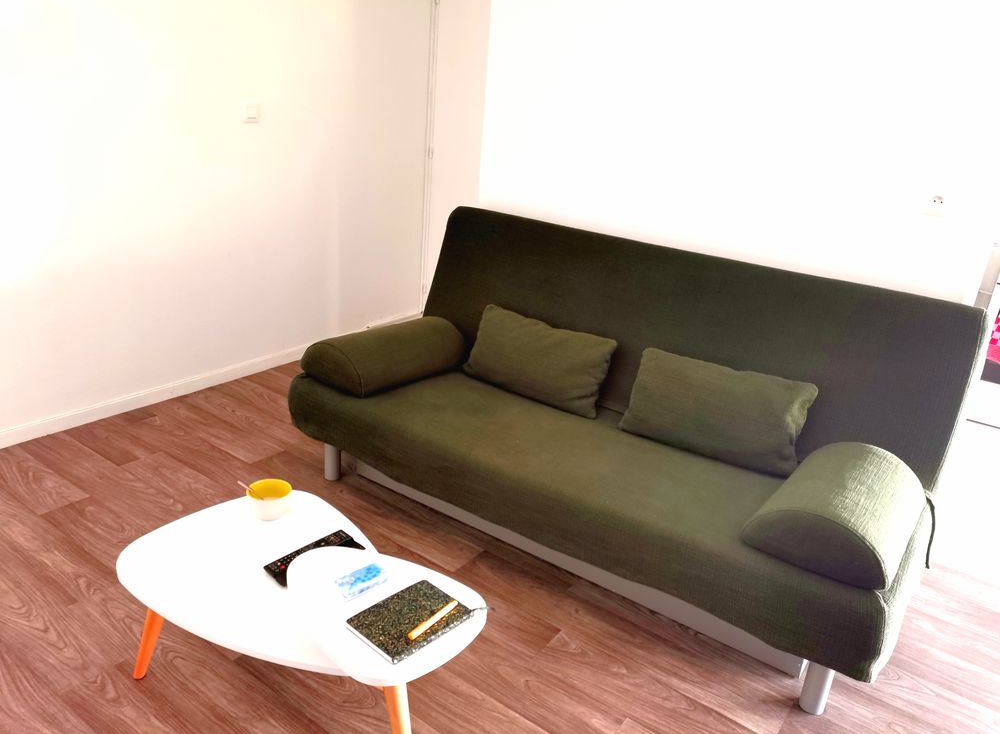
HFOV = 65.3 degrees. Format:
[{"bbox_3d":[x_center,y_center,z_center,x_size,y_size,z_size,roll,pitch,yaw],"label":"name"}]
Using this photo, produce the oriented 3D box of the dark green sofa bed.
[{"bbox_3d":[0.340,0.119,2.631,2.010,0.935,1.020,18,24,32],"label":"dark green sofa bed"}]

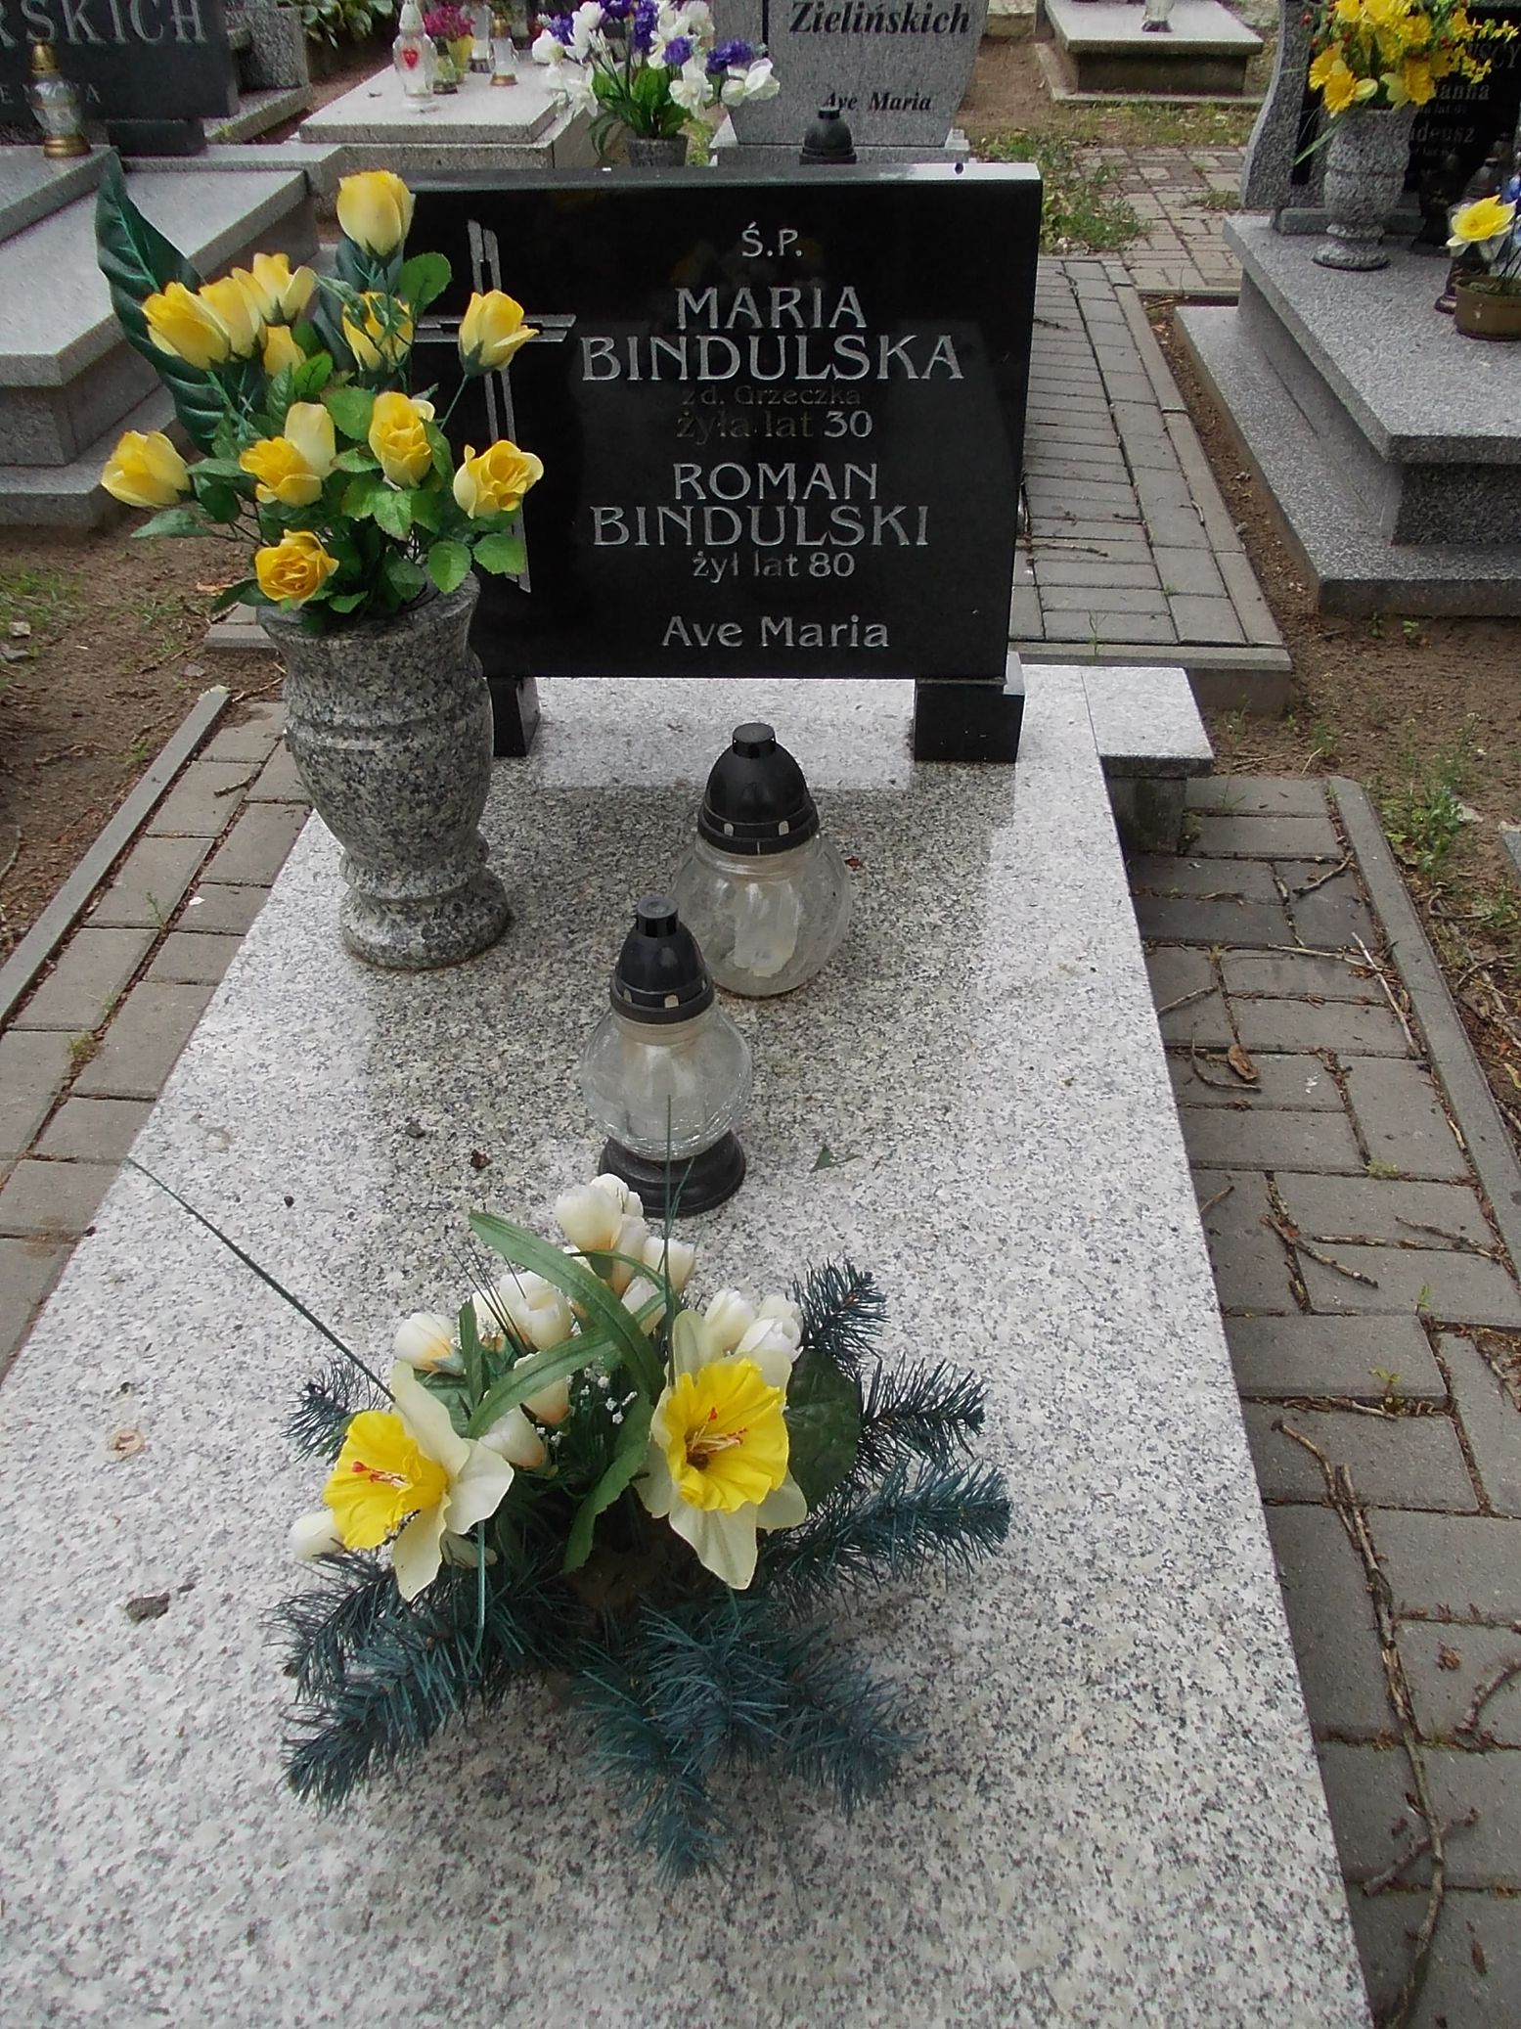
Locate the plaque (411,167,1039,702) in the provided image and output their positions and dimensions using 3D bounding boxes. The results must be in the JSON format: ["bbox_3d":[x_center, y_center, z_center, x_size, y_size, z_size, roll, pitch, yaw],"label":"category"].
[{"bbox_3d":[-0.051,-0.622,1.918,0.720,0.640,0.120,1,35,3],"label":"plaque"}]

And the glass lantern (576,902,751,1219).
[{"bbox_3d":[-0.075,0.027,1.302,0.137,0.272,0.137,2,38,4],"label":"glass lantern"}]

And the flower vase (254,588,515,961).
[{"bbox_3d":[-0.344,-0.233,1.573,0.196,0.356,0.196,2,38,4],"label":"flower vase"}]

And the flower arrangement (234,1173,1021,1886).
[{"bbox_3d":[-0.088,0.267,1.003,0.480,0.260,0.400,2,38,4],"label":"flower arrangement"}]

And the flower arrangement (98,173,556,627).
[{"bbox_3d":[-0.364,-0.488,1.353,0.380,0.390,0.320,2,38,4],"label":"flower arrangement"}]

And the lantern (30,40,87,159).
[{"bbox_3d":[-1.669,-2.153,3.865,0.118,0.231,0.118,2,38,4],"label":"lantern"}]

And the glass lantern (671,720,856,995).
[{"bbox_3d":[-0.002,-0.151,1.540,0.173,0.258,0.173,2,38,4],"label":"glass lantern"}]

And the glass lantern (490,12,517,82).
[{"bbox_3d":[-0.767,-2.845,4.837,0.082,0.181,0.082,2,38,4],"label":"glass lantern"}]

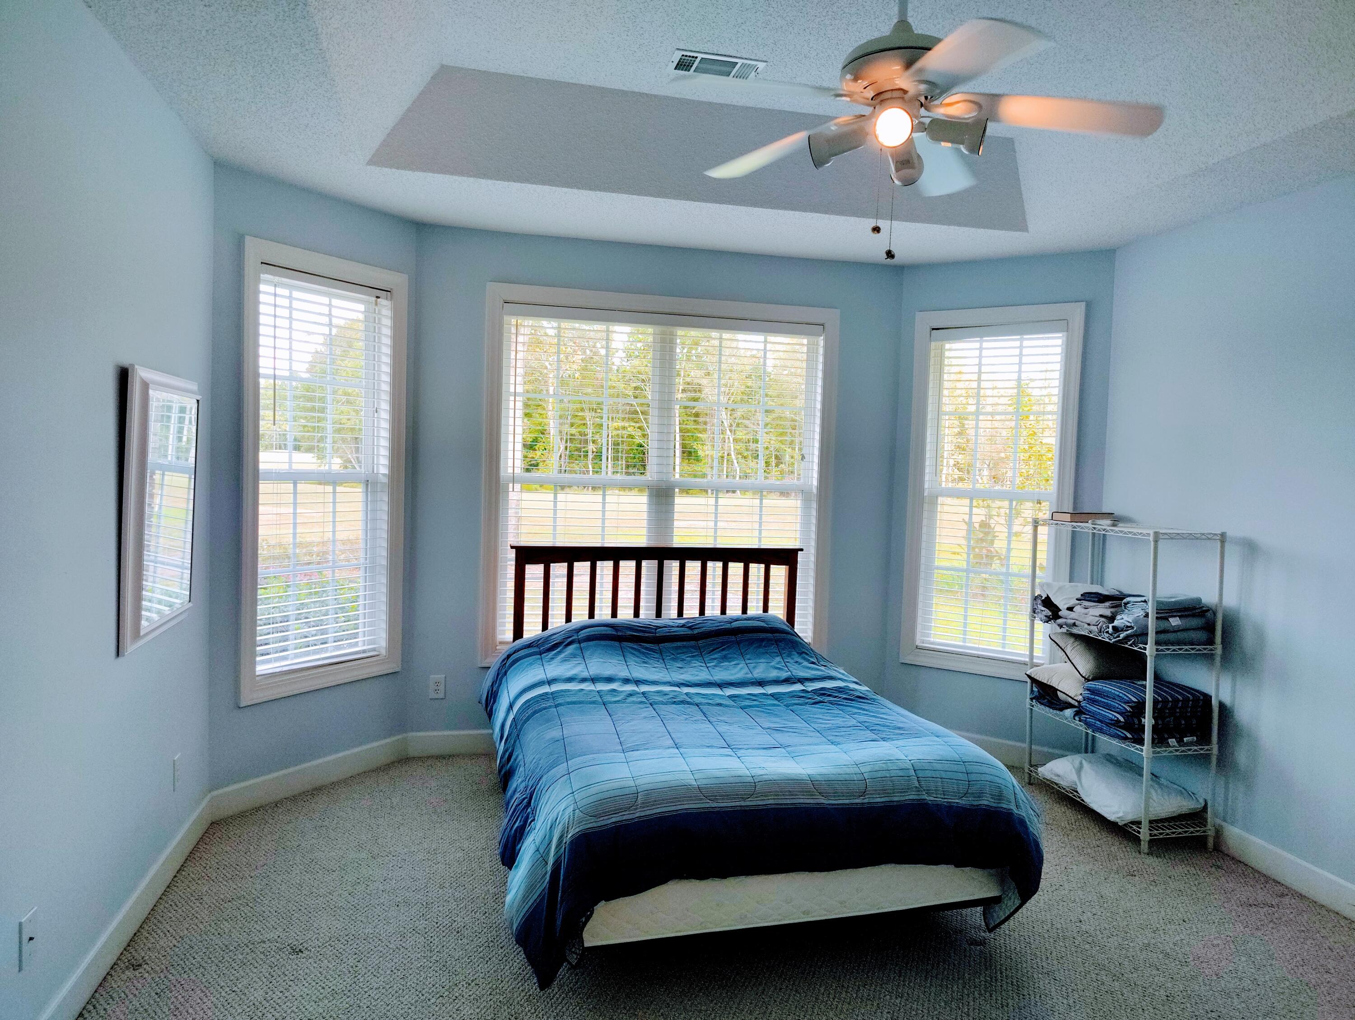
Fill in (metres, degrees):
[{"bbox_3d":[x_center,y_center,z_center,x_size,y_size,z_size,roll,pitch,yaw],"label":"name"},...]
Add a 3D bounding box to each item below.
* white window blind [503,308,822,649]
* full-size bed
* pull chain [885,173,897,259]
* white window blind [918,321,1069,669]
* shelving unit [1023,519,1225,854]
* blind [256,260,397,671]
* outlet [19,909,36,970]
[{"bbox_3d":[-0.073,-0.152,5.239,1.790,1.817,0.060,1,3,-14],"label":"white window blind"},{"bbox_3d":[0.133,0.818,3.767,1.670,1.150,2.090,1,3,-15],"label":"full-size bed"},{"bbox_3d":[0.594,-0.830,2.626,0.024,0.266,0.024,1,3,-14],"label":"pull chain"},{"bbox_3d":[1.759,-0.099,5.274,0.720,1.817,0.060,3,3,31],"label":"white window blind"},{"bbox_3d":[2.040,0.743,4.390,0.352,1.360,0.920,1,3,-12],"label":"shelving unit"},{"bbox_3d":[-1.668,-0.165,4.455,0.060,1.817,0.720,3,3,31],"label":"blind"},{"bbox_3d":[-1.562,1.034,2.264,0.009,0.124,0.080,1,3,-14],"label":"outlet"}]

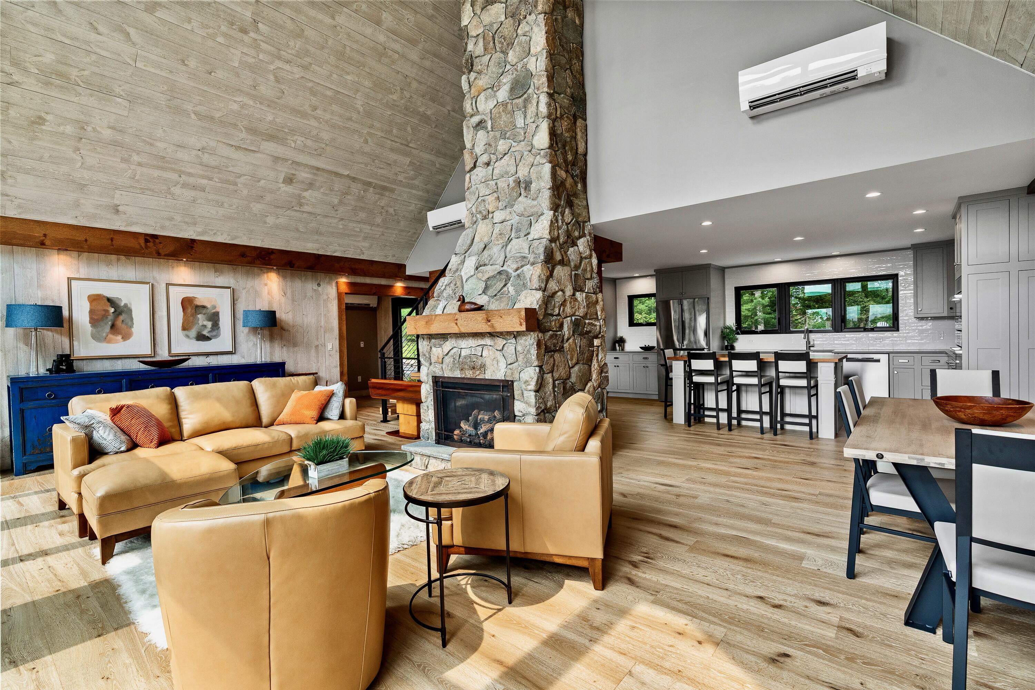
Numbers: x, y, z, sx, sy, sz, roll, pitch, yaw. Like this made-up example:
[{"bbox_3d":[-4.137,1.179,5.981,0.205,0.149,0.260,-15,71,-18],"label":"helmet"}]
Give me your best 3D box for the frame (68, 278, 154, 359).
[{"bbox_3d":[-4.935,-0.311,5.624,0.040,0.950,0.780,0,2,39],"label":"frame"}]

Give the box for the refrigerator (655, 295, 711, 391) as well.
[{"bbox_3d":[3.150,0.120,8.458,0.905,1.840,0.800,0,2,39],"label":"refrigerator"}]

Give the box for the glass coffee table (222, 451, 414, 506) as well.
[{"bbox_3d":[-1.388,1.043,3.164,0.940,0.400,1.290,0,2,39],"label":"glass coffee table"}]

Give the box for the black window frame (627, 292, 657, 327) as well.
[{"bbox_3d":[2.673,-0.721,9.569,0.812,0.675,0.080,0,2,39],"label":"black window frame"}]

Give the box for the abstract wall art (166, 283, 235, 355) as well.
[{"bbox_3d":[-4.264,-0.336,6.238,0.040,0.945,0.788,0,2,39],"label":"abstract wall art"}]

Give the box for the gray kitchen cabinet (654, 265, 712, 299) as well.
[{"bbox_3d":[3.214,-1.119,8.528,0.982,0.563,0.878,0,2,39],"label":"gray kitchen cabinet"}]

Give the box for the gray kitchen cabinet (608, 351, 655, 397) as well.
[{"bbox_3d":[2.440,0.582,9.427,1.140,0.910,0.583,0,2,39],"label":"gray kitchen cabinet"}]

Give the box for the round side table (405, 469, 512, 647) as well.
[{"bbox_3d":[-0.268,0.958,2.161,0.490,0.623,0.490,-1,1,0],"label":"round side table"}]

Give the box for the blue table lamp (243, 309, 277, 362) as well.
[{"bbox_3d":[-3.700,-0.130,6.616,0.430,0.765,0.430,0,2,39],"label":"blue table lamp"}]

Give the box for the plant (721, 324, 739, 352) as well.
[{"bbox_3d":[3.763,-0.134,8.183,0.260,0.475,0.260,0,2,39],"label":"plant"}]

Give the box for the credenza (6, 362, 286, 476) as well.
[{"bbox_3d":[-4.357,0.780,5.770,0.460,0.985,2.690,0,2,39],"label":"credenza"}]

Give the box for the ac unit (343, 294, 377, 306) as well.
[{"bbox_3d":[-3.453,-0.963,9.874,0.230,0.300,0.860,0,2,39],"label":"ac unit"}]

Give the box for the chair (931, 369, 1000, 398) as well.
[{"bbox_3d":[3.092,0.677,3.149,0.420,0.965,0.580,0,2,39],"label":"chair"}]

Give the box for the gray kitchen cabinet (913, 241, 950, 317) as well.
[{"bbox_3d":[5.944,-0.927,6.647,0.377,1.027,0.340,0,2,39],"label":"gray kitchen cabinet"}]

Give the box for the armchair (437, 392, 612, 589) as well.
[{"bbox_3d":[0.067,0.779,2.808,0.950,0.935,0.800,-1,1,14],"label":"armchair"}]

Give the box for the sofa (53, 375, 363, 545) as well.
[{"bbox_3d":[-2.635,0.828,4.246,1.030,0.915,2.250,0,2,39],"label":"sofa"}]

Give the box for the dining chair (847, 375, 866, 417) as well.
[{"bbox_3d":[2.429,0.696,2.878,0.580,0.975,0.420,0,2,39],"label":"dining chair"}]

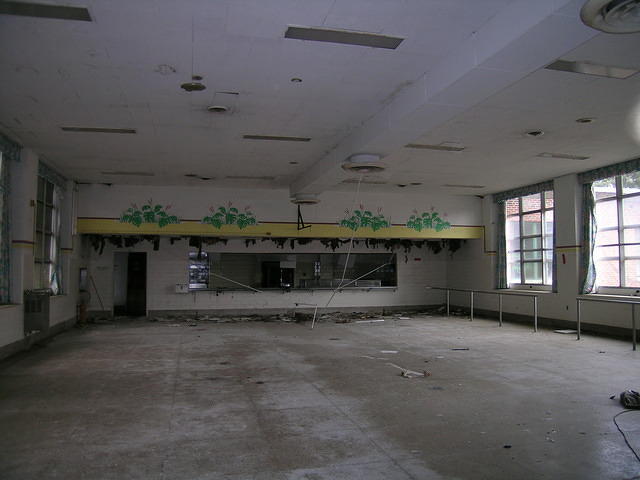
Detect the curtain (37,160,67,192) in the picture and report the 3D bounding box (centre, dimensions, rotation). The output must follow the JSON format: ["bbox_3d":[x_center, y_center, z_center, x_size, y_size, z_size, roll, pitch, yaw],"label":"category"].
[{"bbox_3d":[-6.157,-1.470,11.943,0.160,0.290,2.250,1,-3,-13],"label":"curtain"}]

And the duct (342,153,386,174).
[{"bbox_3d":[0.794,-1.364,9.364,0.750,0.260,0.750,0,-3,0],"label":"duct"}]

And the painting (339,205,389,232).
[{"bbox_3d":[1.377,-0.659,15.865,1.670,0.860,0.040,1,-3,-13],"label":"painting"}]

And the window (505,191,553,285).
[{"bbox_3d":[5.831,0.012,14.569,0.120,2.610,2.400,1,-3,-13],"label":"window"}]

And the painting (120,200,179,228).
[{"bbox_3d":[-4.750,-0.716,14.443,1.550,0.790,0.040,1,-3,-13],"label":"painting"}]

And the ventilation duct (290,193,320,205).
[{"bbox_3d":[-0.392,-1.091,14.111,0.750,0.260,0.750,1,-3,-13],"label":"ventilation duct"}]

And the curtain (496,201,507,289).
[{"bbox_3d":[5.505,0.135,15.659,0.140,2.670,0.480,1,-3,-13],"label":"curtain"}]

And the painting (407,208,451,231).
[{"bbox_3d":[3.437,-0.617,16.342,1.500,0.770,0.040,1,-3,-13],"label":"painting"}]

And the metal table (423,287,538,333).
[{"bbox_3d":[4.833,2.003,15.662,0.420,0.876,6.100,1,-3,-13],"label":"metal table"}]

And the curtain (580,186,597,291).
[{"bbox_3d":[6.298,-0.062,12.163,0.160,2.640,0.420,1,-3,-13],"label":"curtain"}]

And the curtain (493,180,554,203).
[{"bbox_3d":[5.715,-1.345,14.749,0.160,0.280,2.890,1,-3,-13],"label":"curtain"}]

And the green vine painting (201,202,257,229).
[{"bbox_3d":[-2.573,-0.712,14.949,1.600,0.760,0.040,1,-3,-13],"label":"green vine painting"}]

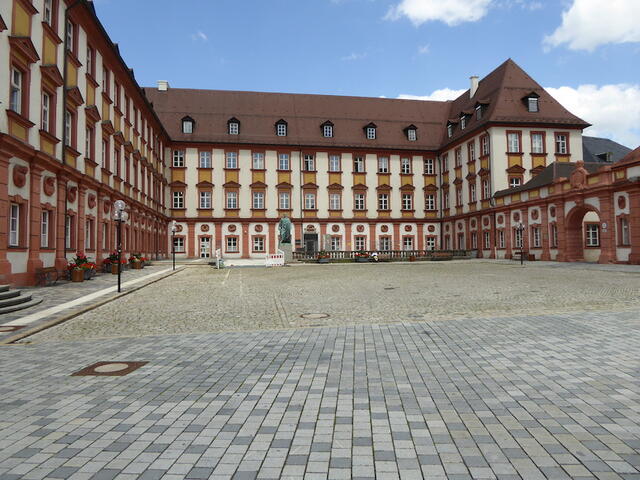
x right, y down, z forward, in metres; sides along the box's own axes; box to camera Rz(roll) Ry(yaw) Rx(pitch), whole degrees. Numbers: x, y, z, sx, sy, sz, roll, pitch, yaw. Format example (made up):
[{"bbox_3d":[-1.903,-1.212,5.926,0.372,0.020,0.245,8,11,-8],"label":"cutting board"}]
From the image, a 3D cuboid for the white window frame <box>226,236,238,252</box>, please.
[{"bbox_3d":[-10.633,0.601,56.388,1.240,1.680,0.170,0,-2,-10],"label":"white window frame"}]

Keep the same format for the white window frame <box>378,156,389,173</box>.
[{"bbox_3d":[8.222,-9.692,59.946,1.220,1.980,0.170,0,-2,-10],"label":"white window frame"}]

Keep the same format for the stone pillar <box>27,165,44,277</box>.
[{"bbox_3d":[-11.759,-0.787,19.152,0.280,4.550,0.880,0,-2,-10],"label":"stone pillar"}]

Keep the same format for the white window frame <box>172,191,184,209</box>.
[{"bbox_3d":[-17.152,-4.821,56.266,1.250,2.060,0.180,0,-2,-10],"label":"white window frame"}]

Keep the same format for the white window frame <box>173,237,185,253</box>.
[{"bbox_3d":[-16.213,0.564,53.263,1.222,1.706,0.150,0,-2,-10],"label":"white window frame"}]

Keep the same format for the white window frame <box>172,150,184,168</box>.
[{"bbox_3d":[-16.020,-9.199,52.590,1.218,1.906,0.150,0,-2,-10],"label":"white window frame"}]

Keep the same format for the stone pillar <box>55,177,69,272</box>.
[{"bbox_3d":[-12.219,-0.804,21.865,0.280,4.550,0.880,0,-2,-10],"label":"stone pillar"}]

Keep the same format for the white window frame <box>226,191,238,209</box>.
[{"bbox_3d":[-10.118,-4.576,53.476,1.186,1.844,0.150,0,-2,-10],"label":"white window frame"}]

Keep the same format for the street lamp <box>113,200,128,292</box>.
[{"bbox_3d":[-7.333,0.237,16.944,0.580,3.380,0.500,0,-2,-23],"label":"street lamp"}]

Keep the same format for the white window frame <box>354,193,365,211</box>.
[{"bbox_3d":[5.197,-4.898,60.054,1.250,2.060,0.180,0,-2,-10],"label":"white window frame"}]

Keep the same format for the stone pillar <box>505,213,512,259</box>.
[{"bbox_3d":[17.085,-0.403,41.893,0.400,4.303,0.800,0,-2,-9],"label":"stone pillar"}]

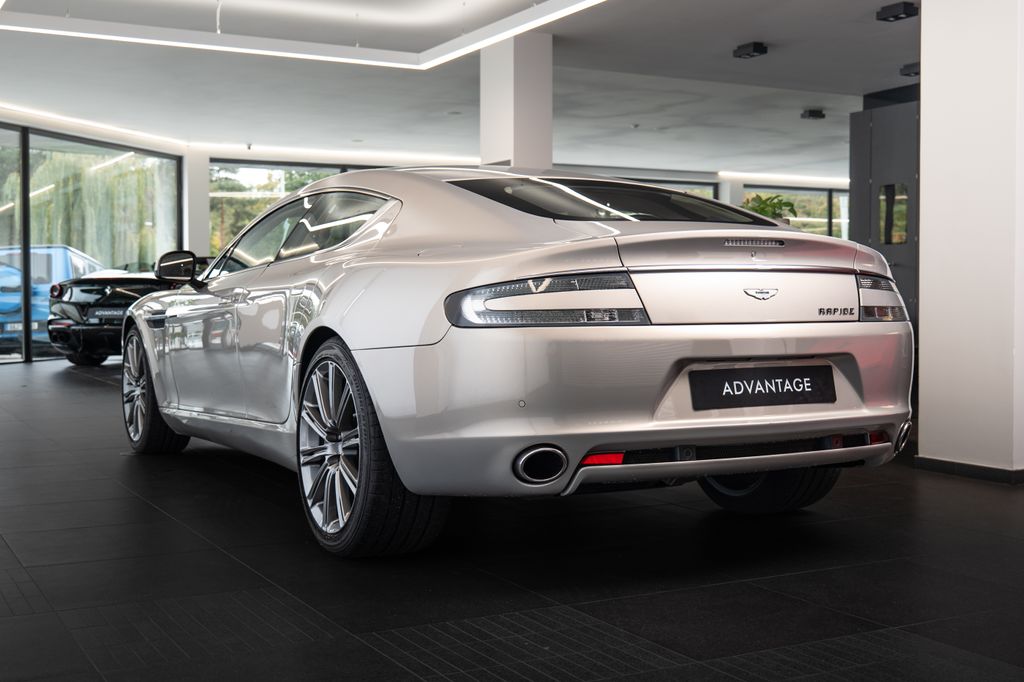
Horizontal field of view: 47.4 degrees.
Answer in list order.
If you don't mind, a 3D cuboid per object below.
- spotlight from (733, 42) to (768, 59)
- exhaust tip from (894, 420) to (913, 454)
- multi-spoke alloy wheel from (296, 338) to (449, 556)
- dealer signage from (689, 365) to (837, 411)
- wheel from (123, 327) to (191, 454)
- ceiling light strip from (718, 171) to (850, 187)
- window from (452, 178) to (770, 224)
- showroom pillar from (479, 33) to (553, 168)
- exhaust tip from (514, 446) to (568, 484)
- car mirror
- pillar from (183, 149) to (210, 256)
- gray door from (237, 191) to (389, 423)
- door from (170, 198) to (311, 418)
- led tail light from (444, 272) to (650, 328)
[{"bbox_3d":[2.568,-3.115,12.500,0.190,0.125,0.320,-1,2,-30],"label":"spotlight"},{"bbox_3d":[1.252,0.309,3.762,0.150,0.100,0.120,-1,2,-30],"label":"exhaust tip"},{"bbox_3d":[-0.451,0.329,3.734,0.300,0.710,0.710,-1,2,-30],"label":"multi-spoke alloy wheel"},{"bbox_3d":[0.716,0.131,3.275,0.520,0.110,0.020,-1,-10,-29],"label":"dealer signage"},{"bbox_3d":[-1.943,0.254,6.368,0.250,0.704,0.704,-1,2,-29],"label":"wheel"},{"bbox_3d":[5.406,-3.197,22.950,3.160,0.130,0.120,-1,2,-24],"label":"ceiling light strip"},{"bbox_3d":[0.332,-0.491,3.967,1.040,0.090,0.700,-1,19,-30],"label":"window"},{"bbox_3d":[0.032,-1.020,9.928,0.375,3.040,0.600,-1,2,-28],"label":"showroom pillar"},{"bbox_3d":[0.069,0.327,3.069,0.130,0.105,0.100,-1,2,-19],"label":"exhaust tip"},{"bbox_3d":[-1.519,-0.329,5.249,0.205,0.155,0.150,-1,2,-30],"label":"car mirror"},{"bbox_3d":[-5.066,-1.431,18.817,0.370,3.330,0.370,-1,2,-28],"label":"pillar"},{"bbox_3d":[-0.741,-0.144,4.260,0.330,0.880,0.920,-1,2,-29],"label":"gray door"},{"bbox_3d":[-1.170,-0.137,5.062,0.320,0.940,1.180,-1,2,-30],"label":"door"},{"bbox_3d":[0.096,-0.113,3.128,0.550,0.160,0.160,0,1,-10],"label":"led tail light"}]

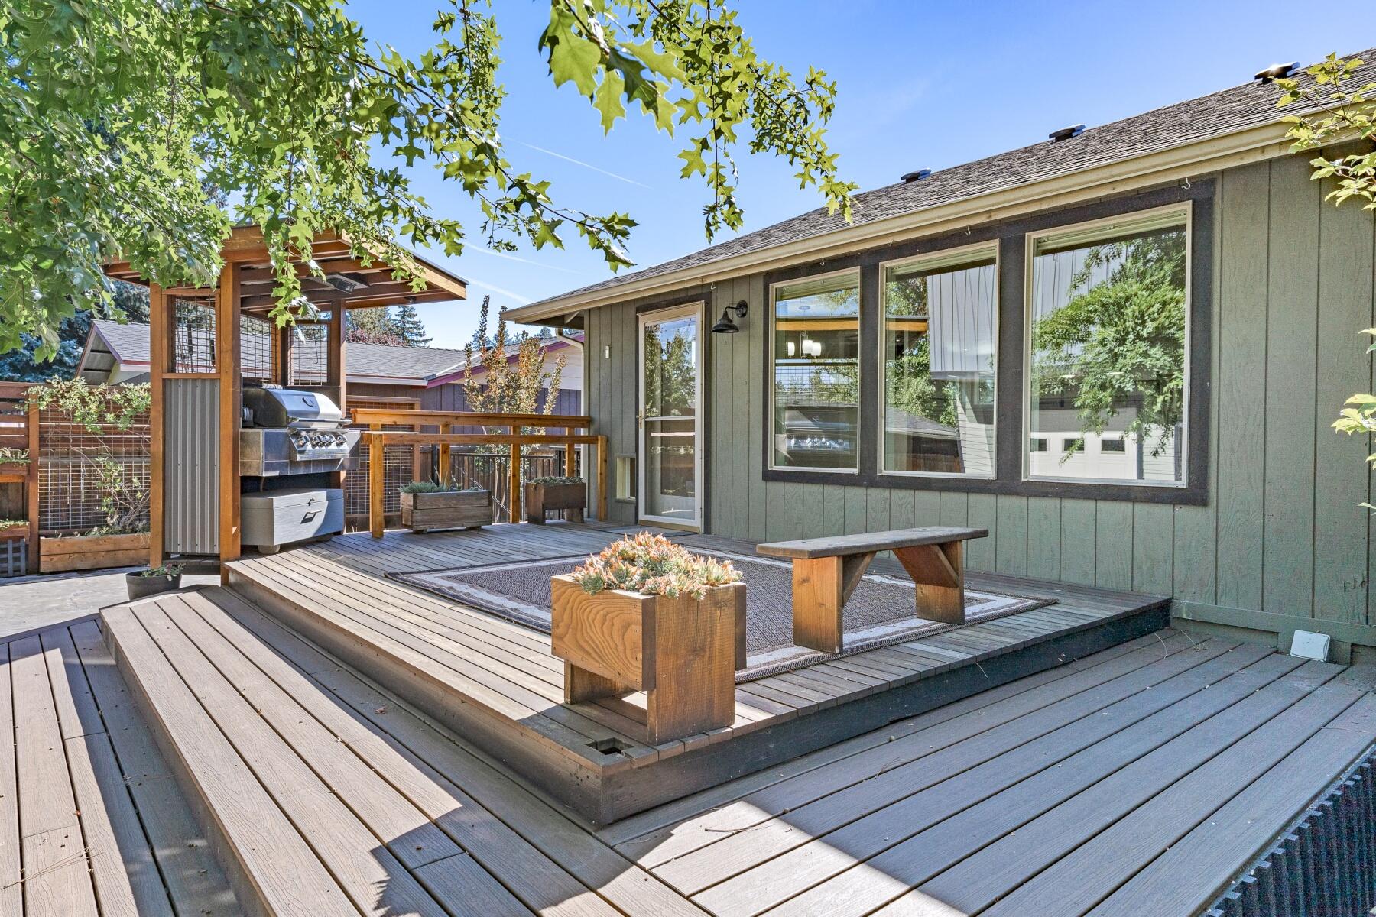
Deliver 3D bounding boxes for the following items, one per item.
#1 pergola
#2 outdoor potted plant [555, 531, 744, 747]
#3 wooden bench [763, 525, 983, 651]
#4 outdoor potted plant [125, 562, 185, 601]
[{"bbox_3d":[-2.986,-0.367,5.985,1.728,2.424,2.175,0,1,6],"label":"pergola"},{"bbox_3d":[-0.126,0.541,2.379,0.378,0.490,0.493,0,1,-39],"label":"outdoor potted plant"},{"bbox_3d":[0.848,0.557,3.356,1.219,0.432,0.288,0,1,-38],"label":"wooden bench"},{"bbox_3d":[-3.630,0.865,5.220,0.330,0.300,0.330,0,1,0],"label":"outdoor potted plant"}]

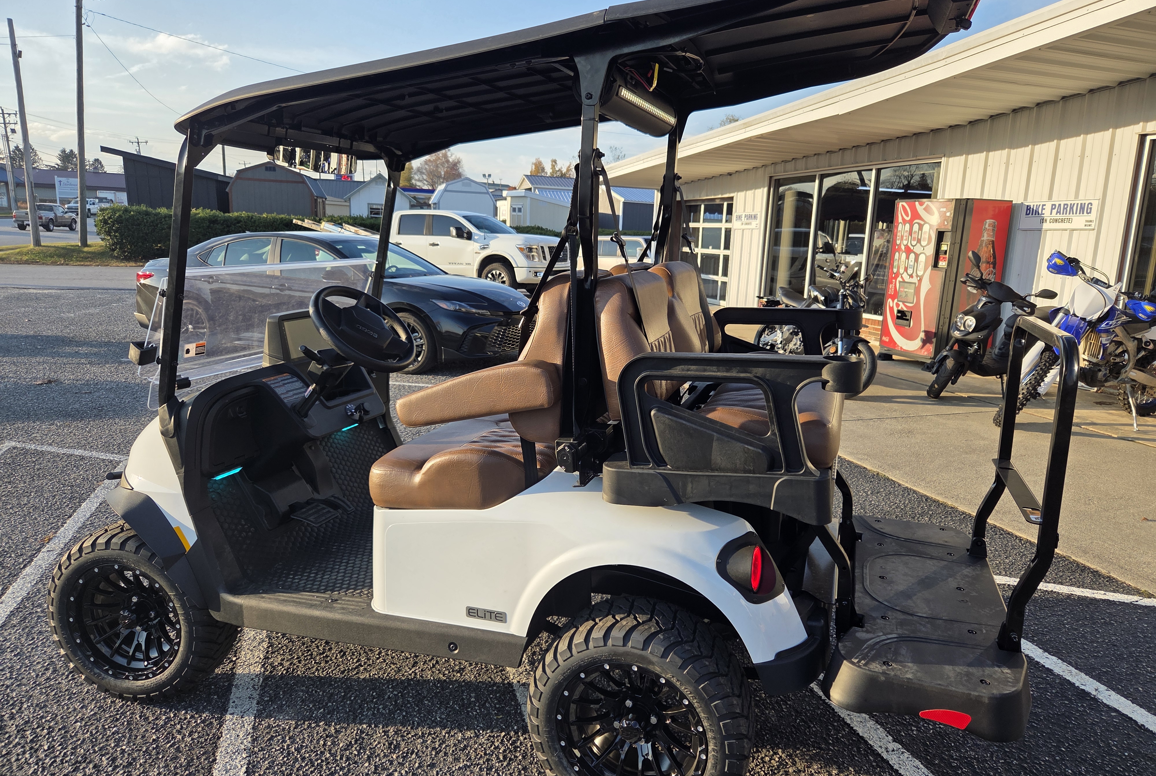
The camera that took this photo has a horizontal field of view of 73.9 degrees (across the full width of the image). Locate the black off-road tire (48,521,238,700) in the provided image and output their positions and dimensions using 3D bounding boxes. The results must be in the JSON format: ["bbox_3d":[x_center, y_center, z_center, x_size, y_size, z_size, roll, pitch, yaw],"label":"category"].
[{"bbox_3d":[-1.441,0.738,2.557,0.550,0.550,0.215,4,11,8],"label":"black off-road tire"}]

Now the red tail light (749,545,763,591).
[{"bbox_3d":[0.439,0.444,1.881,0.040,0.118,0.070,6,12,19],"label":"red tail light"}]

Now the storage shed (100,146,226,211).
[{"bbox_3d":[-15.601,-7.375,30.412,4.367,3.541,4.600,-1,12,-15],"label":"storage shed"}]

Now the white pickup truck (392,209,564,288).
[{"bbox_3d":[-2.997,-3.176,17.771,6.150,1.980,2.100,9,13,29],"label":"white pickup truck"}]

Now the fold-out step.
[{"bbox_3d":[0.969,0.620,2.255,0.430,0.135,1.095,6,12,19],"label":"fold-out step"}]

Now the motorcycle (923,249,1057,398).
[{"bbox_3d":[3.804,-0.541,6.886,1.800,1.220,0.760,-4,13,-26],"label":"motorcycle"}]

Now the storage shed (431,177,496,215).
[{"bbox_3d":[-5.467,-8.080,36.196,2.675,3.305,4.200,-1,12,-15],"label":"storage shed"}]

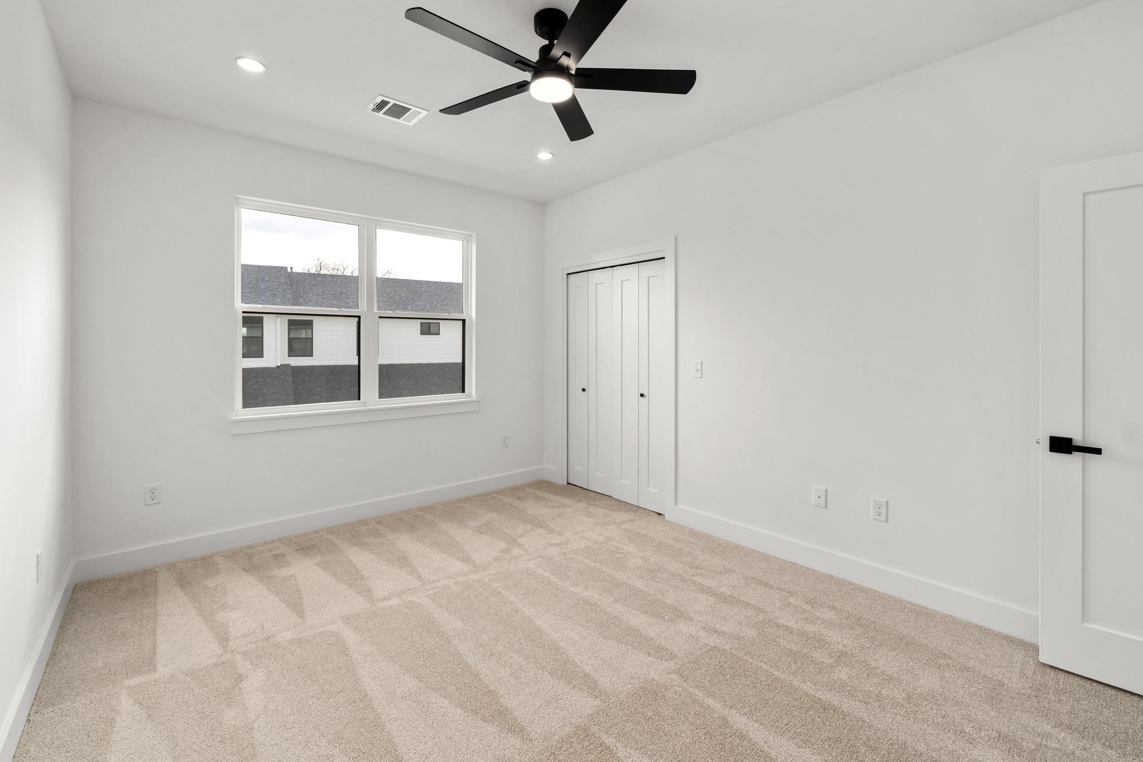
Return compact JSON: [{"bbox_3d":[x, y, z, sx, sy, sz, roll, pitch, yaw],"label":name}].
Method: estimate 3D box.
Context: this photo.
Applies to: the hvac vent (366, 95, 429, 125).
[{"bbox_3d":[-1.039,-1.593,2.830,0.290,0.020,0.250,-4,5,-41],"label":"hvac vent"}]

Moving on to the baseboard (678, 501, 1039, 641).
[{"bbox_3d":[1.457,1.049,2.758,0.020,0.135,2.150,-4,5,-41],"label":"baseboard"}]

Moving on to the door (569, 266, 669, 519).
[{"bbox_3d":[0.356,0.010,4.107,0.045,1.980,1.160,-2,3,-41],"label":"door"}]

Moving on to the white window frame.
[{"bbox_3d":[-1.544,-0.484,3.713,1.810,1.570,0.100,-2,3,-41],"label":"white window frame"}]

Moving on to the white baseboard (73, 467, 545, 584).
[{"bbox_3d":[-1.504,0.990,3.704,3.270,0.135,0.020,-4,5,-41],"label":"white baseboard"}]

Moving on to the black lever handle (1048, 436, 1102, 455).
[{"bbox_3d":[1.981,0.260,1.874,0.062,0.064,0.145,-3,4,-41],"label":"black lever handle"}]

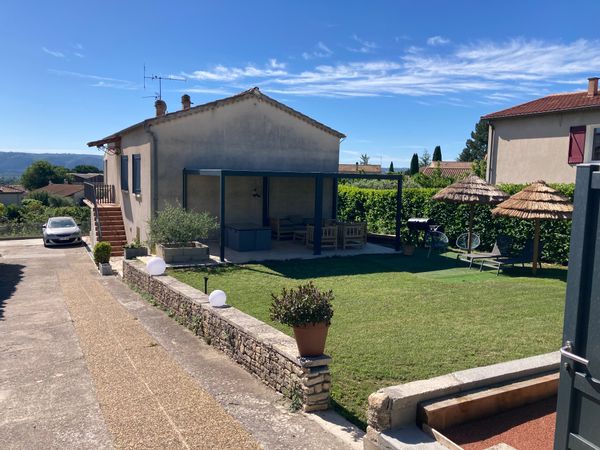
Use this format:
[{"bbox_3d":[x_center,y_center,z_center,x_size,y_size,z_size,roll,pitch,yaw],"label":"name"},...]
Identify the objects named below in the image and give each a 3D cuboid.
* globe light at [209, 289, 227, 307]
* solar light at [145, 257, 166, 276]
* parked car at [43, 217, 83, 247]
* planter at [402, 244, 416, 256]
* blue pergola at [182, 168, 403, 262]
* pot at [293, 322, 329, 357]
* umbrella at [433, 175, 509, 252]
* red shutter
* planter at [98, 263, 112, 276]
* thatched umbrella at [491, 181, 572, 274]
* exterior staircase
[{"bbox_3d":[-1.356,1.196,7.974,0.290,0.290,0.290,-2,7,-28],"label":"globe light"},{"bbox_3d":[-3.232,0.935,10.932,0.410,0.410,0.410,-2,7,-28],"label":"solar light"},{"bbox_3d":[-13.863,0.308,28.119,1.840,1.480,4.450,-2,3,-29],"label":"parked car"},{"bbox_3d":[3.472,0.774,15.347,0.380,0.360,0.380,1,6,0],"label":"planter"},{"bbox_3d":[-0.315,-0.506,16.041,6.136,2.450,3.867,-2,7,-28],"label":"blue pergola"},{"bbox_3d":[0.141,1.281,5.421,0.385,0.350,0.385,1,6,0],"label":"pot"},{"bbox_3d":[5.204,-0.169,14.638,2.130,2.470,2.130,-2,7,-28],"label":"umbrella"},{"bbox_3d":[10.117,-2.900,17.700,0.040,1.350,0.610,-1,7,-24],"label":"red shutter"},{"bbox_3d":[-5.553,1.268,13.895,0.310,0.320,0.310,-2,7,-28],"label":"planter"},{"bbox_3d":[6.244,0.087,12.734,2.130,2.410,2.130,-2,7,-28],"label":"thatched umbrella"},{"bbox_3d":[-8.096,0.255,20.816,1.100,1.861,2.766,-2,7,-28],"label":"exterior staircase"}]

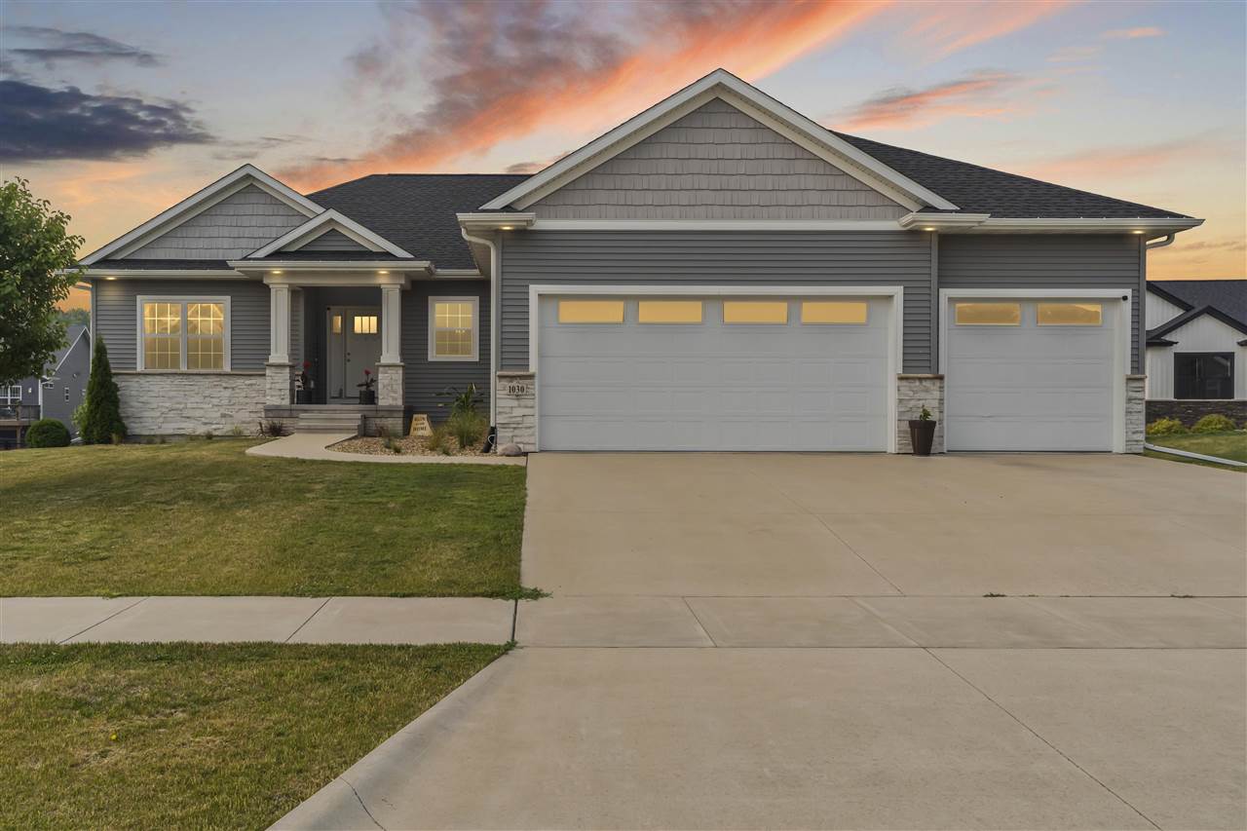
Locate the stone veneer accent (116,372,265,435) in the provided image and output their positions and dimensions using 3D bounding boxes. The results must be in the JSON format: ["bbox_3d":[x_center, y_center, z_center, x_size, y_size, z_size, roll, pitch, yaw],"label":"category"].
[{"bbox_3d":[-9.120,-0.240,20.350,3.300,1.330,0.200,0,0,0],"label":"stone veneer accent"}]

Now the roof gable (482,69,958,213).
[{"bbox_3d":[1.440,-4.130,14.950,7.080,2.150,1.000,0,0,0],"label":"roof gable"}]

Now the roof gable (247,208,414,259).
[{"bbox_3d":[-5.780,-3.620,19.400,3.250,1.030,1.000,0,0,0],"label":"roof gable"}]

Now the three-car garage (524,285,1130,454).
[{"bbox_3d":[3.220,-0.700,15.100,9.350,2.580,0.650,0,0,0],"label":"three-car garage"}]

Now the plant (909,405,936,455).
[{"bbox_3d":[4.470,0.235,14.500,0.410,0.750,0.410,0,0,0],"label":"plant"}]

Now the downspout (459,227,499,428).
[{"bbox_3d":[-2.220,-1.320,14.900,0.540,3.100,0.220,0,0,0],"label":"downspout"}]

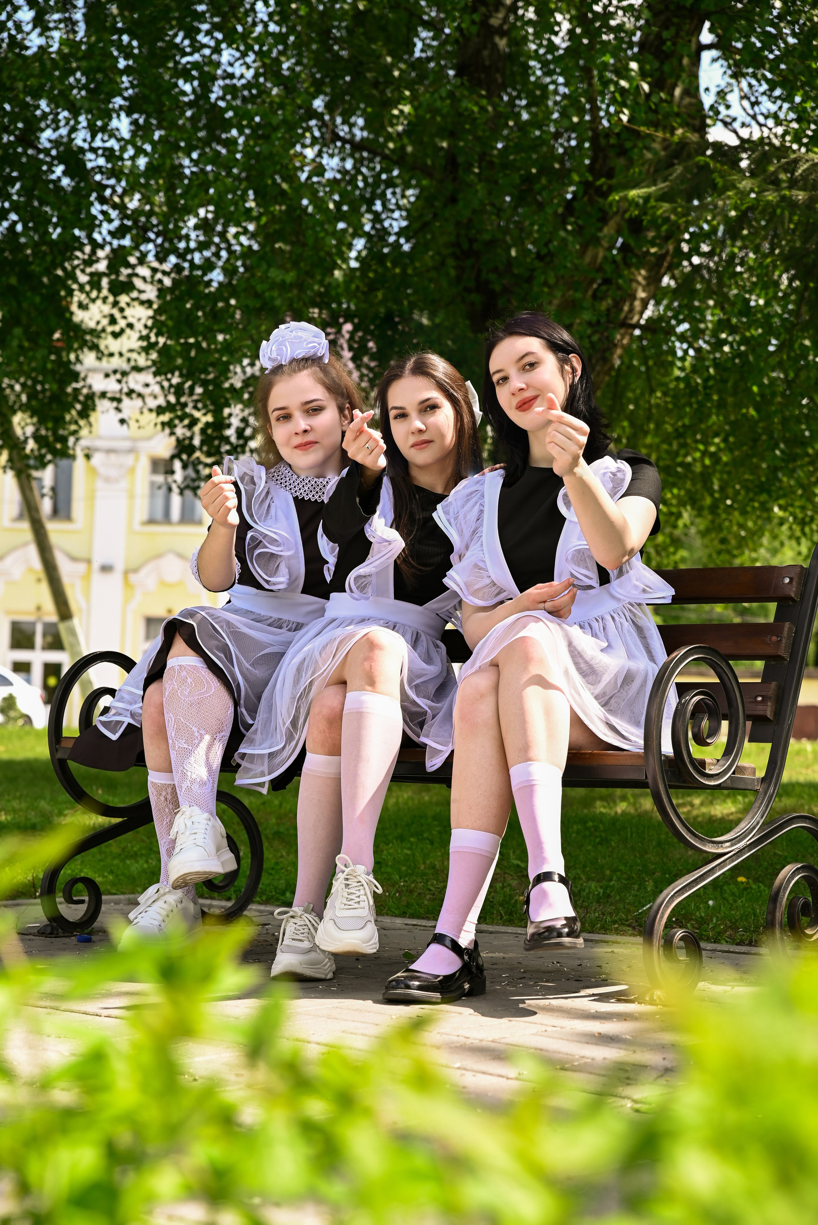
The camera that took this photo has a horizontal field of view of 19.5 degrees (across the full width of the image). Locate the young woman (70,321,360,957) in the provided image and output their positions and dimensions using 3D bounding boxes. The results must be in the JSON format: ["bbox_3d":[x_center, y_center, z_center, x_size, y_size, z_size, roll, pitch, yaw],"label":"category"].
[{"bbox_3d":[-0.405,0.040,5.100,0.590,1.310,0.670,-1,-2,22],"label":"young woman"}]

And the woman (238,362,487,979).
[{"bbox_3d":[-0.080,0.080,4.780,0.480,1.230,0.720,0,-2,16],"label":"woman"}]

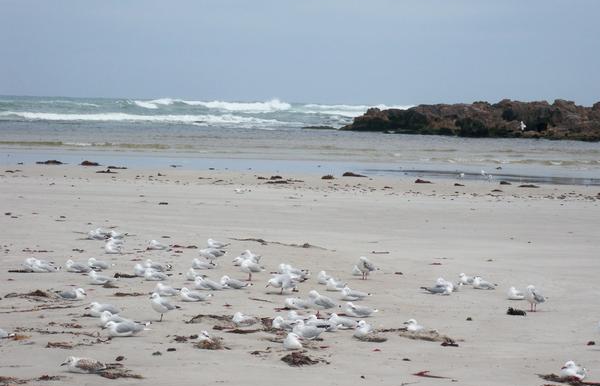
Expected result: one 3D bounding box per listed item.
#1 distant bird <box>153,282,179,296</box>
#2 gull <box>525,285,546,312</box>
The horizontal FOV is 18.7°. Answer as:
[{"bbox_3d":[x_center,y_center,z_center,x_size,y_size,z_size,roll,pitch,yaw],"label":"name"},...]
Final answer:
[{"bbox_3d":[-1.531,1.121,21.028,0.350,0.160,0.140,0,3,-26],"label":"distant bird"},{"bbox_3d":[2.641,1.176,20.238,0.340,0.290,0.145,-1,4,-45],"label":"gull"}]

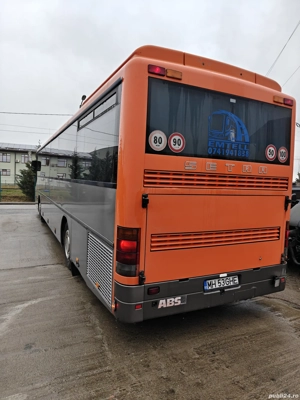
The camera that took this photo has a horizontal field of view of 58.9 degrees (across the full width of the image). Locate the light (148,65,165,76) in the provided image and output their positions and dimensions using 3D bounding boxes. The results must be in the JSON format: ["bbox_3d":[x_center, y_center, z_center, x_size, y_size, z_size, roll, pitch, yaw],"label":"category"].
[{"bbox_3d":[0.069,-1.266,2.606,0.174,0.075,0.050,0,5,-27],"label":"light"}]

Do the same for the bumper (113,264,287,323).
[{"bbox_3d":[0.789,1.042,3.267,2.470,0.385,0.280,0,5,-27],"label":"bumper"}]

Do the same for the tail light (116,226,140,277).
[{"bbox_3d":[-0.219,0.510,2.700,0.170,0.485,0.210,0,5,-27],"label":"tail light"}]

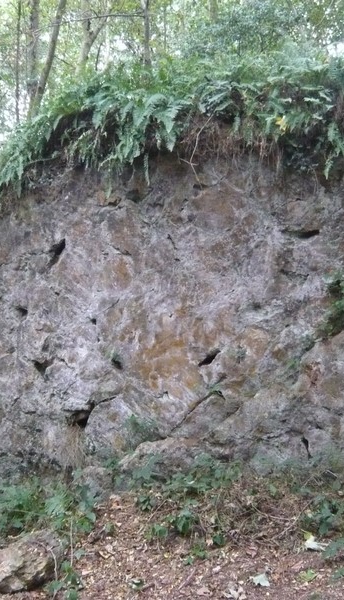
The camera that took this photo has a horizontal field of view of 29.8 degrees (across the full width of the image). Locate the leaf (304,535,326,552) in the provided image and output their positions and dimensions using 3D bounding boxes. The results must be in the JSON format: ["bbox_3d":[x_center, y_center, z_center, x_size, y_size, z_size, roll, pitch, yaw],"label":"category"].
[{"bbox_3d":[1.060,1.802,4.780,0.160,0.060,0.150,-1,-3,12],"label":"leaf"}]

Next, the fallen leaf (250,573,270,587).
[{"bbox_3d":[0.572,1.805,4.180,0.130,0.040,0.120,0,-3,0],"label":"fallen leaf"}]

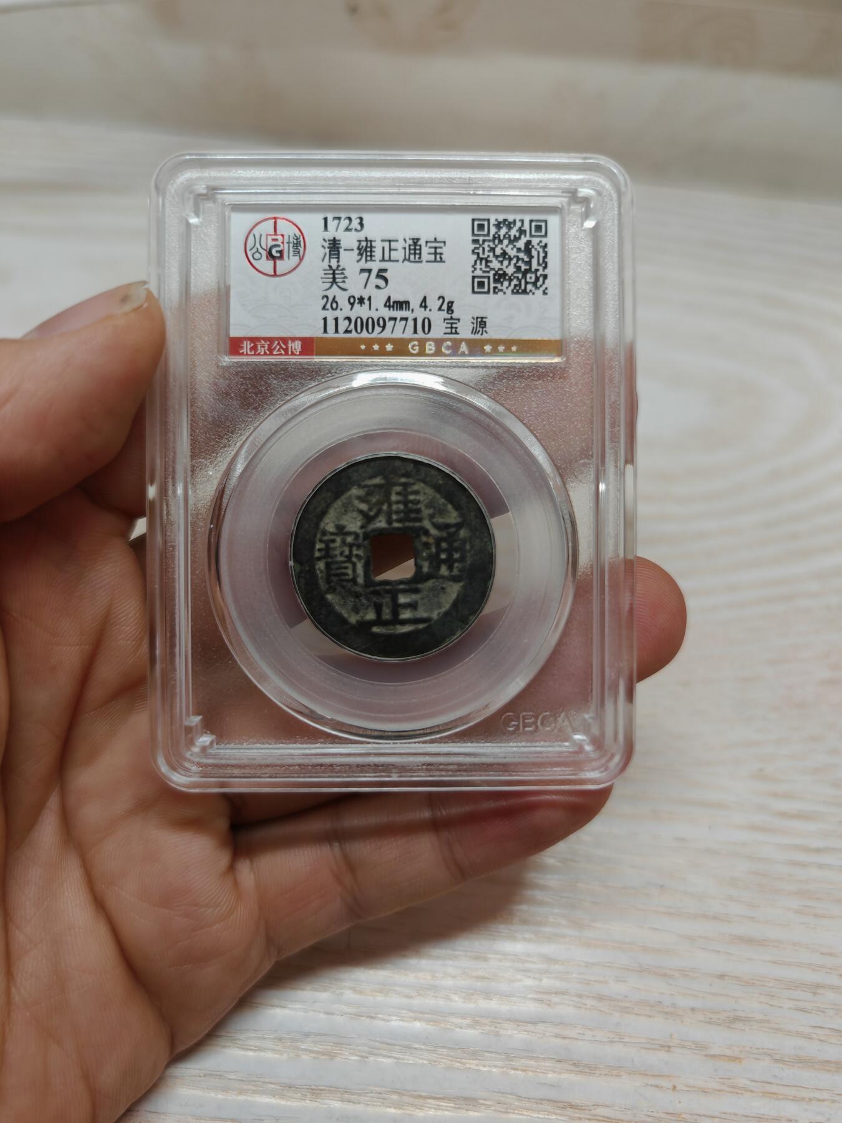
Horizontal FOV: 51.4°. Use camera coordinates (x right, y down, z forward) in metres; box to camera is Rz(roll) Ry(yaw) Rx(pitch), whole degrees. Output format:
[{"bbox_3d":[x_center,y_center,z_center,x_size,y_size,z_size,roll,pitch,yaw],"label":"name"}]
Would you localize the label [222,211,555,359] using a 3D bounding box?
[{"bbox_3d":[-0.003,-0.037,0.117,0.044,0.001,0.020,0,89,0],"label":"label"}]

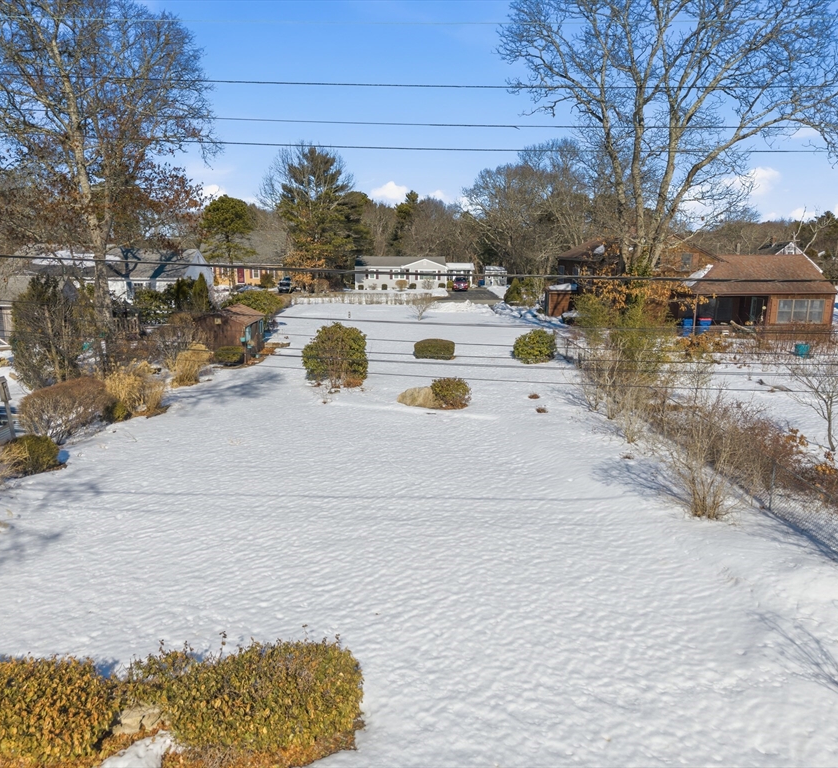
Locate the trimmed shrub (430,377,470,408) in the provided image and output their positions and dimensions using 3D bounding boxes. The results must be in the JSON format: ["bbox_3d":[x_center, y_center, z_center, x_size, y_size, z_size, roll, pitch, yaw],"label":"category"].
[{"bbox_3d":[1.170,0.303,26.156,1.500,1.050,1.380,0,11,0],"label":"trimmed shrub"}]

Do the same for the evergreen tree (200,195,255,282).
[{"bbox_3d":[-23.066,-16.936,85.518,6.745,11.400,6.745,0,11,0],"label":"evergreen tree"}]

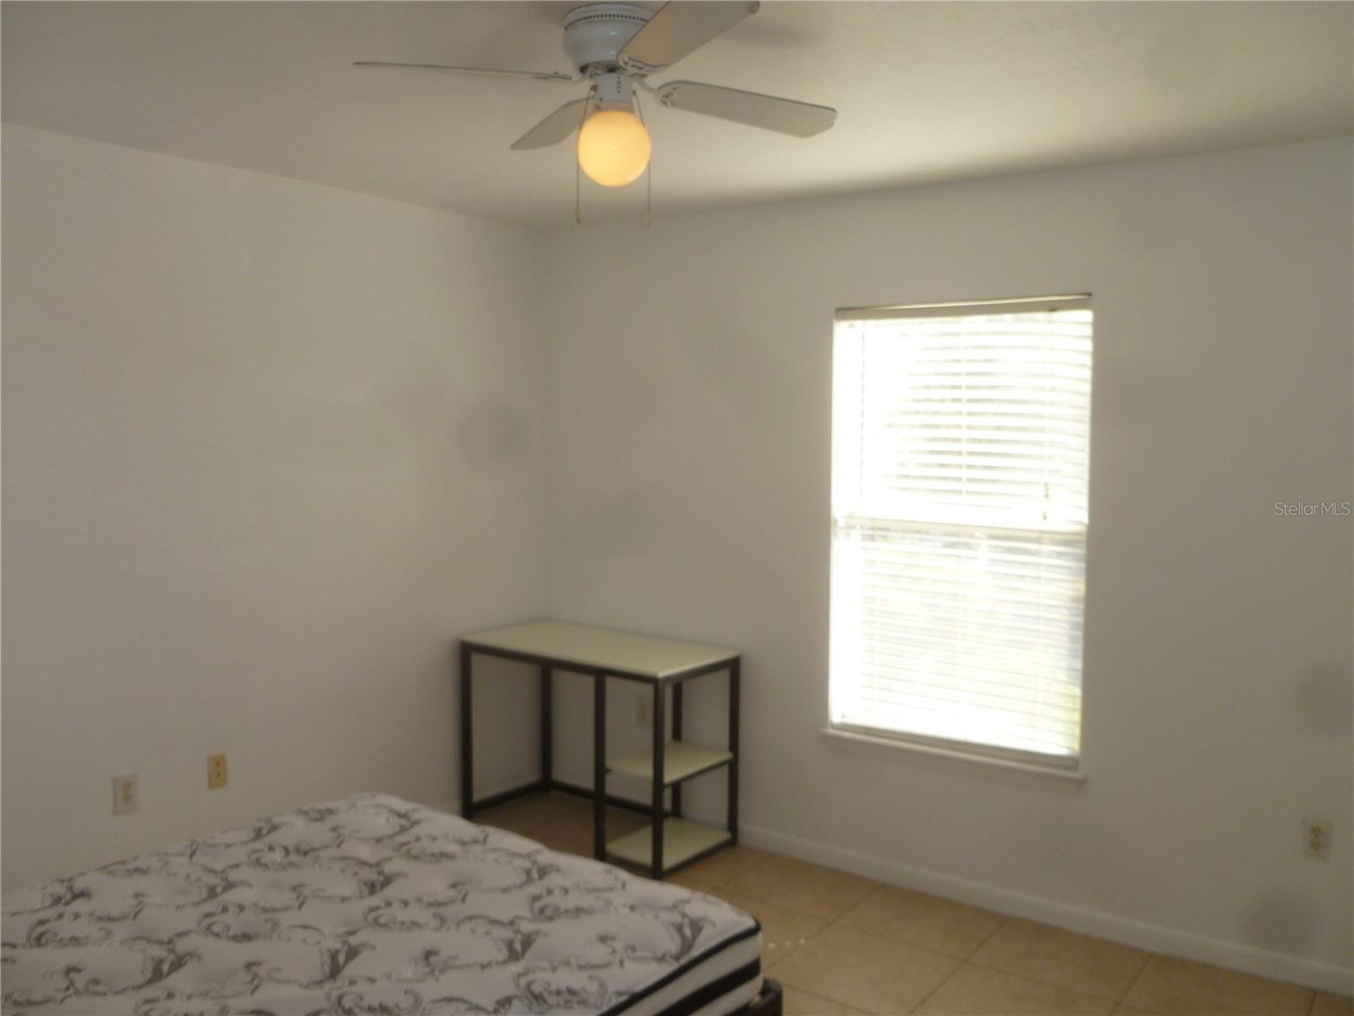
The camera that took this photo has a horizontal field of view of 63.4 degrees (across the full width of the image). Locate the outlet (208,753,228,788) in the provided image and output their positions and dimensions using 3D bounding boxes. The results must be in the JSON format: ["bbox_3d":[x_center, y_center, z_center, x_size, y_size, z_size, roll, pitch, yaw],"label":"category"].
[{"bbox_3d":[-1.480,0.848,3.535,0.010,0.112,0.069,4,6,35],"label":"outlet"}]

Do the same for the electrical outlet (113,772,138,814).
[{"bbox_3d":[-1.656,0.855,3.288,0.010,0.115,0.070,4,6,35],"label":"electrical outlet"}]

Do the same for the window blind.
[{"bbox_3d":[0.925,0.066,3.700,0.865,1.475,0.060,4,6,35],"label":"window blind"}]

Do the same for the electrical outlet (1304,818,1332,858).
[{"bbox_3d":[1.821,0.939,3.111,0.070,0.114,0.010,4,6,35],"label":"electrical outlet"}]

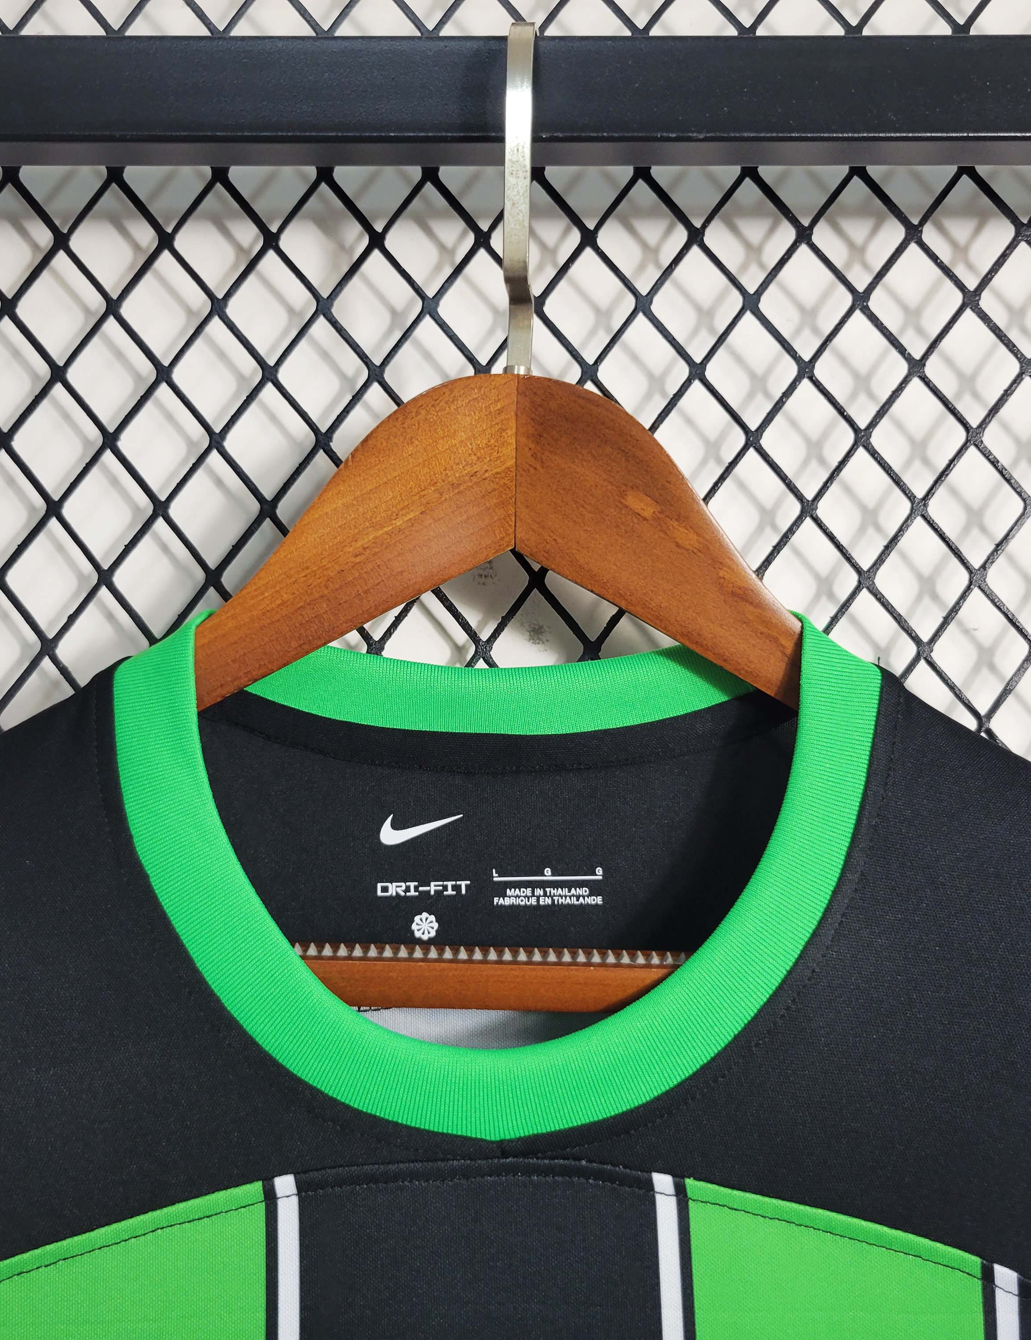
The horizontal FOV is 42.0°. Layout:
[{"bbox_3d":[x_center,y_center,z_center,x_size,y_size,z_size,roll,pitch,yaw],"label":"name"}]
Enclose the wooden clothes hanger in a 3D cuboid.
[{"bbox_3d":[0.001,-0.037,0.343,0.435,0.250,0.050,1,0,0],"label":"wooden clothes hanger"}]

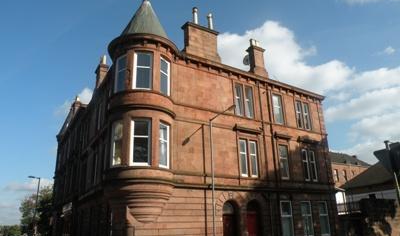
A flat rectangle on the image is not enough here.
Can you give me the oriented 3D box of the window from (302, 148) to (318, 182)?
[{"bbox_3d":[7.544,3.298,21.421,1.350,2.123,0.150,11,-23,-32],"label":"window"}]

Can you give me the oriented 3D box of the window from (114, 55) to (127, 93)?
[{"bbox_3d":[-3.888,-2.205,15.527,0.938,2.144,0.170,-14,-22,31],"label":"window"}]

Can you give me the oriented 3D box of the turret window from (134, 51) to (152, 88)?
[{"bbox_3d":[-2.806,-2.305,15.331,0.938,2.144,0.170,2,-19,-11],"label":"turret window"}]

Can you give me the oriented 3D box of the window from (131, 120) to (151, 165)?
[{"bbox_3d":[-2.586,1.096,13.675,0.950,2.080,0.200,2,-18,-10],"label":"window"}]

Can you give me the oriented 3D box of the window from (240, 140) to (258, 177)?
[{"bbox_3d":[2.696,2.262,17.410,1.380,2.080,0.200,10,-21,-32],"label":"window"}]

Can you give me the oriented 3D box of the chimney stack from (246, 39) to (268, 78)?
[{"bbox_3d":[3.976,-3.977,21.765,1.266,2.707,0.720,11,-23,-32],"label":"chimney stack"}]

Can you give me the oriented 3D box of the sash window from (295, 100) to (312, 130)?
[{"bbox_3d":[7.527,-0.148,22.671,1.350,2.136,0.150,11,-23,-32],"label":"sash window"}]

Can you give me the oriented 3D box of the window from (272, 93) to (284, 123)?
[{"bbox_3d":[4.955,-0.503,19.922,0.880,1.980,0.200,10,-21,-32],"label":"window"}]

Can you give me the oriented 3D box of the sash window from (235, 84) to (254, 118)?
[{"bbox_3d":[2.596,-0.965,18.442,1.420,1.980,0.200,10,-21,-32],"label":"sash window"}]

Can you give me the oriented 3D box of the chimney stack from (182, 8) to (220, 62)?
[{"bbox_3d":[0.073,-4.687,18.213,2.300,3.250,0.650,10,-21,-32],"label":"chimney stack"}]

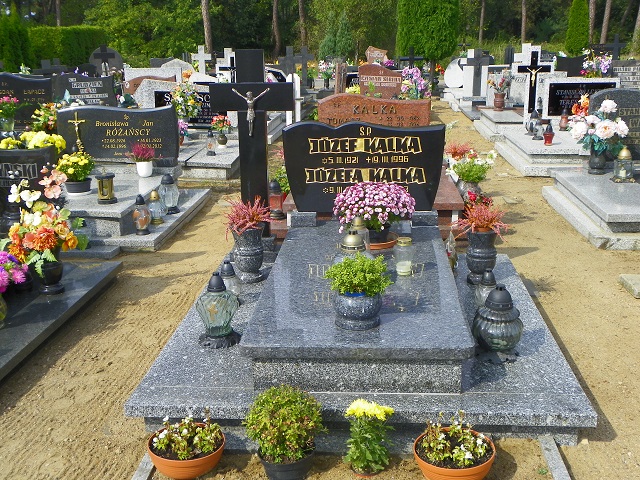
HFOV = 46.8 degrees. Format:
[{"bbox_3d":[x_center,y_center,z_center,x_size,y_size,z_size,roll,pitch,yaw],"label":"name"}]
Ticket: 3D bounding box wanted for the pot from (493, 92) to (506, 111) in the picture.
[{"bbox_3d":[2.843,-2.185,11.686,0.198,0.262,0.198,0,16,4],"label":"pot"}]

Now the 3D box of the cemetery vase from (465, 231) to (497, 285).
[{"bbox_3d":[0.929,0.090,4.250,0.177,0.312,0.177,0,17,4],"label":"cemetery vase"}]

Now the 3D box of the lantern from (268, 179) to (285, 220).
[{"bbox_3d":[-0.356,-0.332,5.962,0.142,0.310,0.142,0,16,4],"label":"lantern"}]

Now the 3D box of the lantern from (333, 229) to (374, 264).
[{"bbox_3d":[0.167,0.088,3.583,0.203,0.287,0.203,0,16,5],"label":"lantern"}]

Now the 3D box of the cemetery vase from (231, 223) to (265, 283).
[{"bbox_3d":[-0.408,0.072,4.355,0.190,0.330,0.190,0,17,4],"label":"cemetery vase"}]

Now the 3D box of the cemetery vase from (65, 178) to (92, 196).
[{"bbox_3d":[-2.117,-0.473,6.460,0.245,0.115,0.245,0,17,4],"label":"cemetery vase"}]

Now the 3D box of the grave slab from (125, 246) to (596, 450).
[{"bbox_3d":[0.215,0.455,3.907,1.850,0.170,2.050,0,17,4],"label":"grave slab"}]

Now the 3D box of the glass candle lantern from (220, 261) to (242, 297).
[{"bbox_3d":[-0.505,0.227,4.082,0.145,0.228,0.145,0,16,4],"label":"glass candle lantern"}]

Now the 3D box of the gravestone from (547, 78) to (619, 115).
[{"bbox_3d":[3.408,-1.839,9.633,0.957,0.523,0.107,0,16,4],"label":"gravestone"}]

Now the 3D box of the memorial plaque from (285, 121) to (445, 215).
[{"bbox_3d":[0.271,-0.453,4.579,0.980,0.546,0.090,0,16,5],"label":"memorial plaque"}]

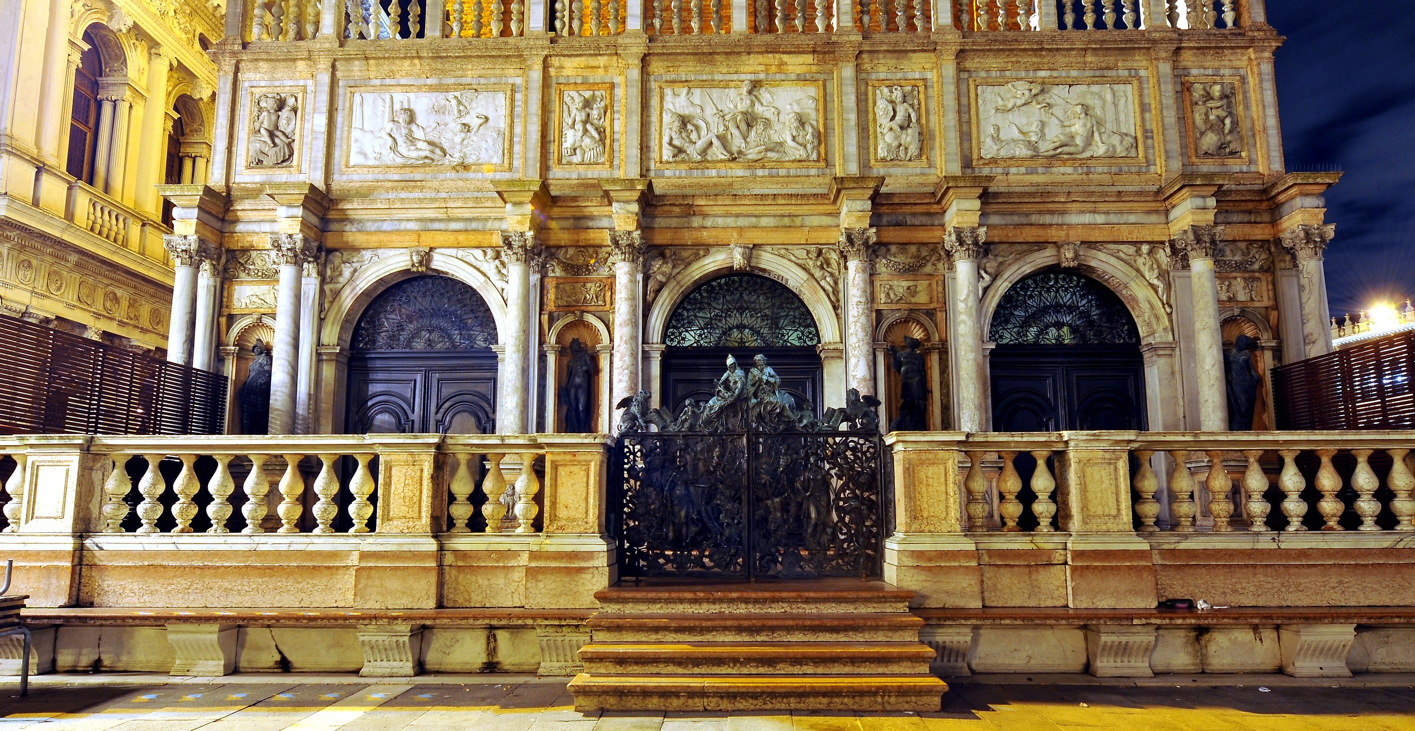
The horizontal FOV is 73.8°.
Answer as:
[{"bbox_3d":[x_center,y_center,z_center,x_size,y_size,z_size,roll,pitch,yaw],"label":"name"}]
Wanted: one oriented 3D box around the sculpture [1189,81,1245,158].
[{"bbox_3d":[7.056,-3.402,13.129,0.662,1.125,0.140,0,-9,1],"label":"sculpture"}]

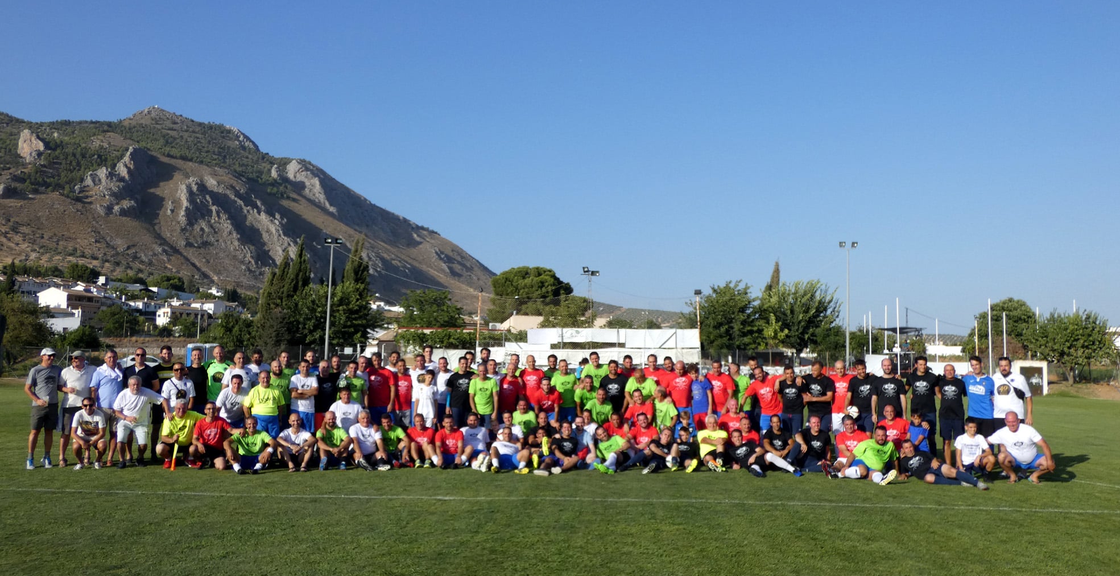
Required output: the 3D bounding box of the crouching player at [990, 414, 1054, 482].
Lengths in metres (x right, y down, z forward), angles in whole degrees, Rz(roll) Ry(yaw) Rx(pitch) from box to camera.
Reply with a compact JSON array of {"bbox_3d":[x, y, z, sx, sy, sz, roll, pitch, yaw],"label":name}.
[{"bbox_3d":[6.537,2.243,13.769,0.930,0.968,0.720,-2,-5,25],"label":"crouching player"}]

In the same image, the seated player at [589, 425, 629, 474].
[{"bbox_3d":[0.748,2.395,14.555,0.620,0.679,0.780,0,-5,2],"label":"seated player"}]

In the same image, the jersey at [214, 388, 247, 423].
[{"bbox_3d":[-5.079,1.824,15.000,0.520,0.560,0.360,1,-5,-9],"label":"jersey"}]

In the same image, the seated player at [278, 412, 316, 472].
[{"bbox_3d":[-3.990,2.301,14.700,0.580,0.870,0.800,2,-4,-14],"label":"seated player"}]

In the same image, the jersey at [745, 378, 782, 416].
[{"bbox_3d":[3.530,1.892,16.800,0.650,0.650,0.320,0,-5,7],"label":"jersey"}]

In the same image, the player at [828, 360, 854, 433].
[{"bbox_3d":[4.549,2.008,15.693,0.520,1.707,0.330,0,-5,10],"label":"player"}]

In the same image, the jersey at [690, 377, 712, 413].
[{"bbox_3d":[2.374,1.788,16.200,0.380,0.580,0.250,-1,-5,27],"label":"jersey"}]

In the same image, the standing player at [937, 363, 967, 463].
[{"bbox_3d":[6.537,2.095,16.200,0.530,1.670,0.350,-1,-5,22],"label":"standing player"}]

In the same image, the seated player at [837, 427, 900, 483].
[{"bbox_3d":[4.330,2.325,13.661,0.840,0.743,0.830,0,-5,5],"label":"seated player"}]

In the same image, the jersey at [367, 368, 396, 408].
[{"bbox_3d":[-2.918,1.640,15.900,0.500,0.660,0.310,0,-4,9],"label":"jersey"}]

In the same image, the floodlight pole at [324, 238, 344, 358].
[{"bbox_3d":[-14.969,1.400,63.000,1.200,9.500,0.500,3,-5,-22],"label":"floodlight pole"}]

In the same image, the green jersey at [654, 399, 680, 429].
[{"bbox_3d":[1.757,2.089,16.100,0.460,0.530,0.340,-1,-5,24],"label":"green jersey"}]

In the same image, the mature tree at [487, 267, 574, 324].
[{"bbox_3d":[-3.323,3.518,110.000,9.600,11.500,9.600,1,-4,0],"label":"mature tree"}]

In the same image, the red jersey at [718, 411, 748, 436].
[{"bbox_3d":[2.776,2.280,15.670,0.500,0.560,0.310,0,-5,9],"label":"red jersey"}]

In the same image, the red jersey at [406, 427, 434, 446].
[{"bbox_3d":[-2.229,2.451,15.500,0.450,0.480,0.320,2,-4,-8],"label":"red jersey"}]

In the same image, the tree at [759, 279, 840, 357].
[{"bbox_3d":[17.757,3.438,72.000,6.000,8.100,6.000,1,-4,0],"label":"tree"}]

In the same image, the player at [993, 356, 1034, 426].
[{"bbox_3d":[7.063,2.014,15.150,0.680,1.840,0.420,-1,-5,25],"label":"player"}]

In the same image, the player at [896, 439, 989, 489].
[{"bbox_3d":[5.540,2.559,14.100,1.480,0.580,0.550,-3,-6,42],"label":"player"}]

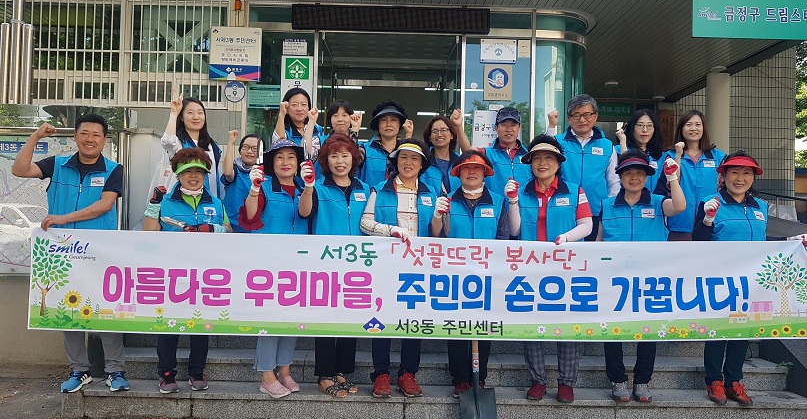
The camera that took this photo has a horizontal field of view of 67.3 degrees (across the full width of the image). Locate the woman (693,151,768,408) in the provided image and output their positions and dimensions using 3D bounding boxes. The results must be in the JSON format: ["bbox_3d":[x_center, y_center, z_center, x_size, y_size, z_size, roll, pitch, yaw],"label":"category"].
[{"bbox_3d":[2.115,0.420,3.920,0.500,1.600,0.380,1,0,0],"label":"woman"}]

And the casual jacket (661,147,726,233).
[{"bbox_3d":[2.139,-0.136,4.470,0.480,0.627,0.280,1,-1,17],"label":"casual jacket"}]

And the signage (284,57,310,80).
[{"bbox_3d":[-0.952,-1.264,5.450,0.220,0.195,0.015,1,0,0],"label":"signage"}]

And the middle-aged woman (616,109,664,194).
[{"bbox_3d":[1.780,0.070,4.550,0.450,1.630,0.360,1,0,16],"label":"middle-aged woman"}]

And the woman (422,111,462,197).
[{"bbox_3d":[0.300,0.094,4.660,0.460,1.610,0.320,1,-1,2],"label":"woman"}]

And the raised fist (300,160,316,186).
[{"bbox_3d":[-0.583,-0.227,3.720,0.100,0.155,0.100,1,0,0],"label":"raised fist"}]

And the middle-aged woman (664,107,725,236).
[{"bbox_3d":[2.137,0.080,4.450,0.480,1.630,0.370,1,0,18],"label":"middle-aged woman"}]

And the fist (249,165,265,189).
[{"bbox_3d":[-0.902,-0.196,3.720,0.100,0.150,0.100,1,0,0],"label":"fist"}]

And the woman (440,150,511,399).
[{"bbox_3d":[0.459,0.400,3.920,0.480,1.580,0.380,1,0,0],"label":"woman"}]

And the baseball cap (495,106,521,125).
[{"bbox_3d":[0.702,-0.628,4.070,0.170,0.125,0.250,1,-2,0],"label":"baseball cap"}]

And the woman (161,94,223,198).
[{"bbox_3d":[-1.546,0.006,4.420,0.500,1.690,0.380,2,-1,-13],"label":"woman"}]

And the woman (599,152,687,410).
[{"bbox_3d":[1.502,0.409,3.840,0.540,1.580,0.400,1,-2,7],"label":"woman"}]

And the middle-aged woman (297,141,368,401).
[{"bbox_3d":[-0.438,0.337,3.820,0.440,1.620,0.380,2,-2,-6],"label":"middle-aged woman"}]

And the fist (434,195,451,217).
[{"bbox_3d":[0.233,-0.015,3.620,0.095,0.130,0.100,2,-2,-6],"label":"fist"}]

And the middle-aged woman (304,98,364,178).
[{"bbox_3d":[-0.515,0.032,4.520,0.490,1.690,0.380,1,-1,-2],"label":"middle-aged woman"}]

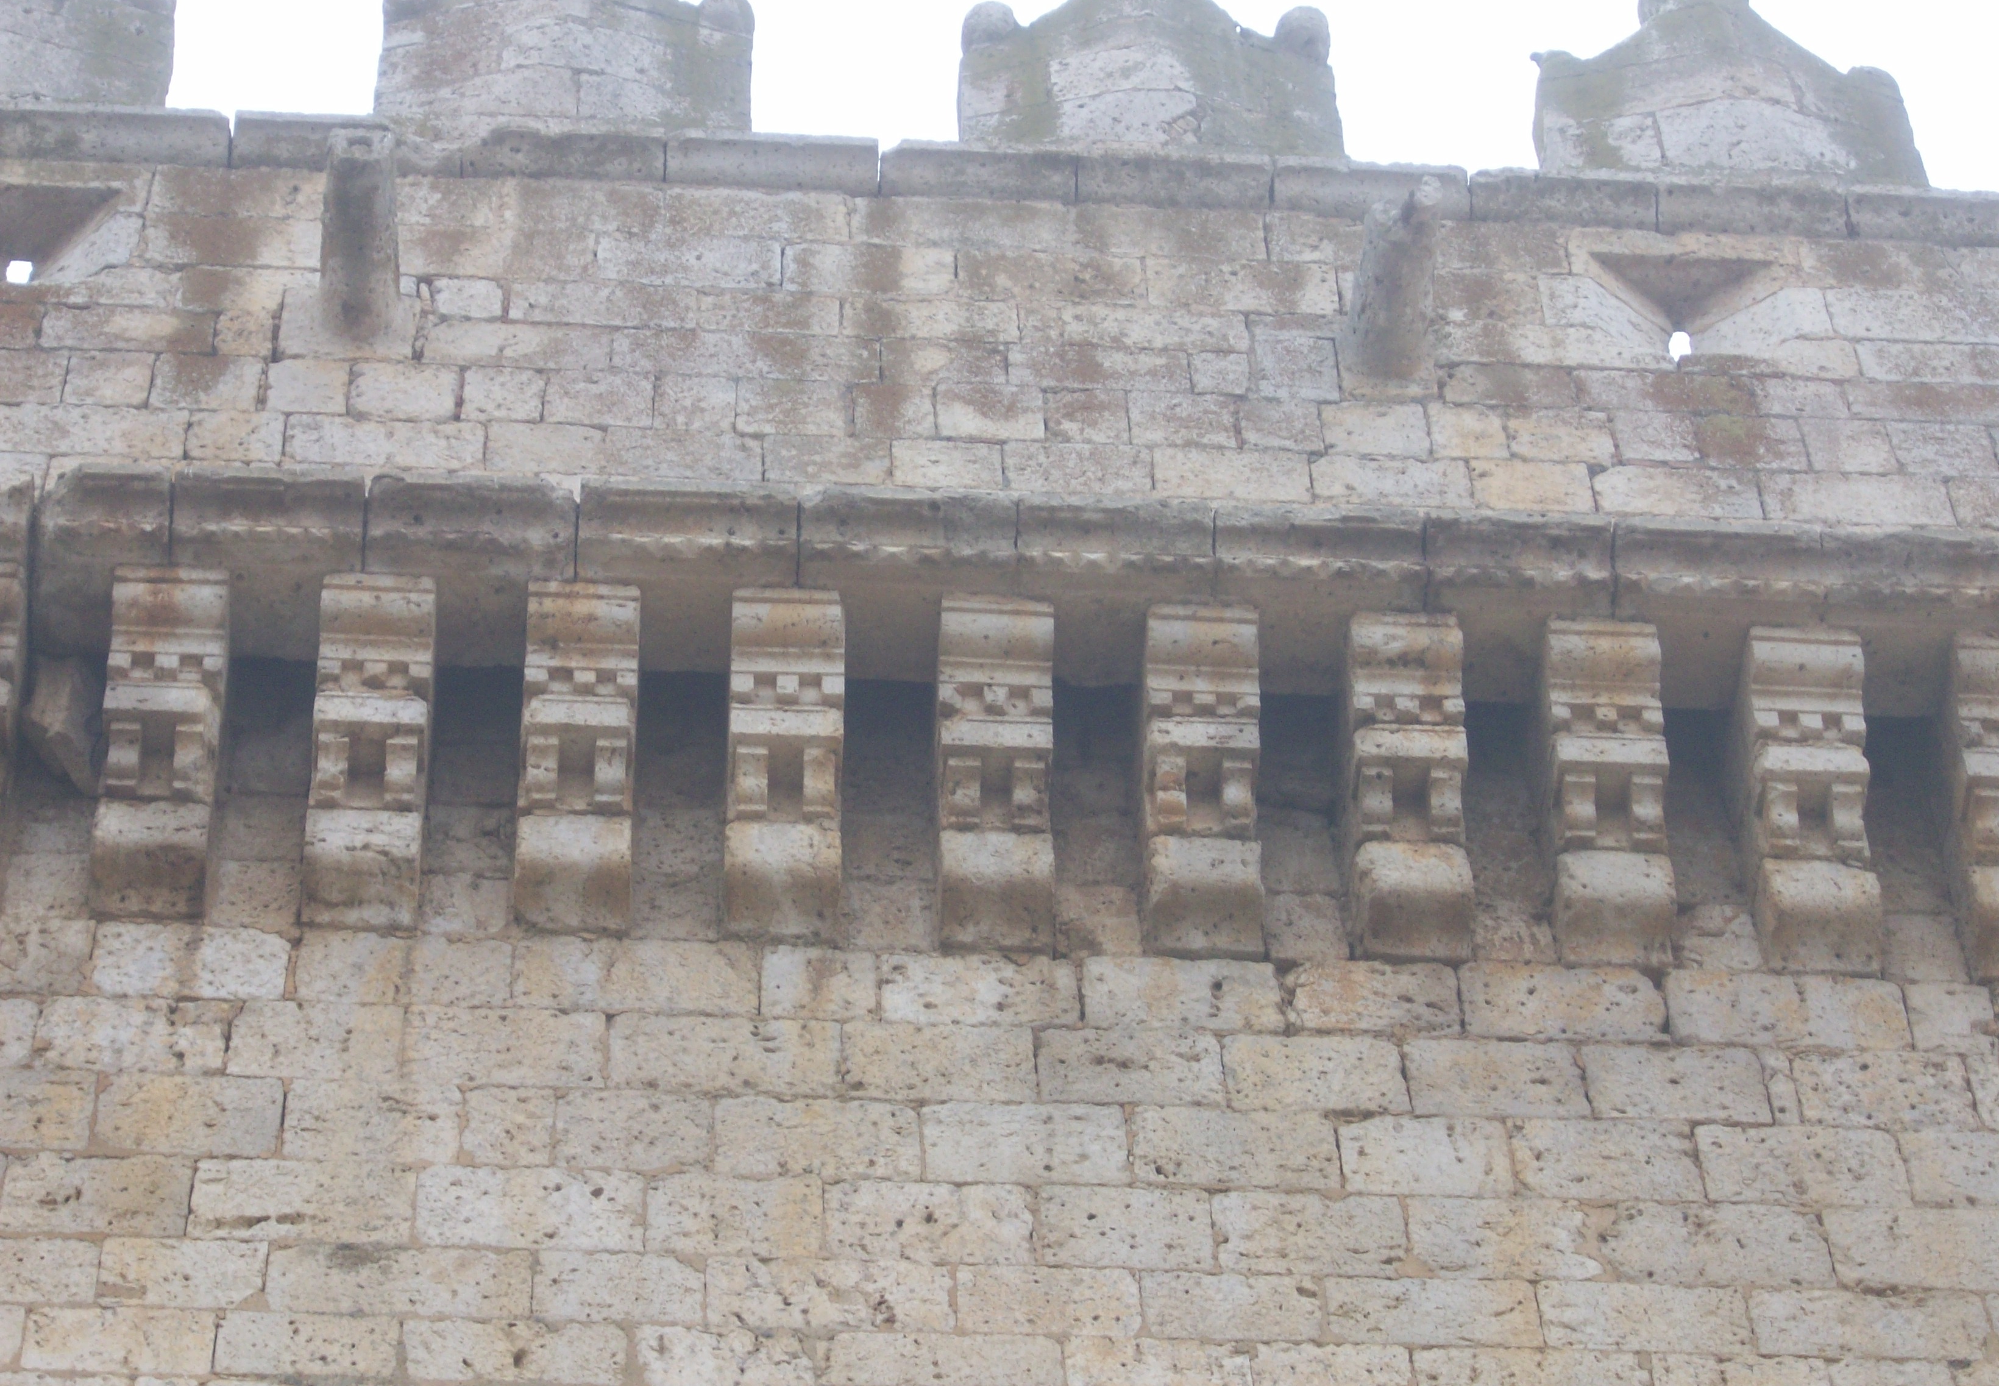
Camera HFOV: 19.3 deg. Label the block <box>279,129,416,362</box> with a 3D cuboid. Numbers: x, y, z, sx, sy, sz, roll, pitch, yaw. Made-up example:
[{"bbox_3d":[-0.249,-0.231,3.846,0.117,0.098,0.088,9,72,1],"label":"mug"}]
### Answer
[{"bbox_3d":[-2.529,-1.728,22.960,0.485,0.349,0.854,2,-45,-5],"label":"block"}]

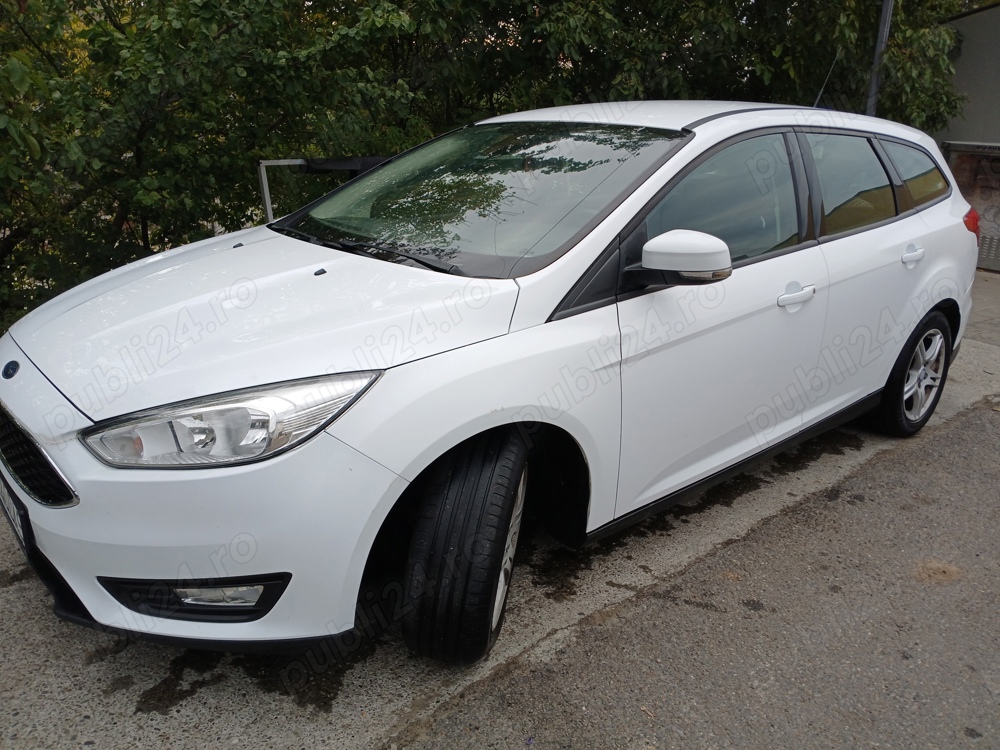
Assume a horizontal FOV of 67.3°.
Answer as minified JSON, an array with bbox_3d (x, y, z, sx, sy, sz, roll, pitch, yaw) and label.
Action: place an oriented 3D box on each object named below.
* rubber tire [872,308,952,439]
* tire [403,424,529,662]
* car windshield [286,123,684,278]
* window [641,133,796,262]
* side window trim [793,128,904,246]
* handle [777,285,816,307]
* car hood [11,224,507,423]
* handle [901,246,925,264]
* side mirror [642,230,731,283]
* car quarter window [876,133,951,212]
[{"bbox_3d":[1.931,-0.018,3.610,0.632,0.632,0.210,-13,22,-39],"label":"rubber tire"},{"bbox_3d":[-0.074,0.427,1.986,0.210,0.632,0.632,10,18,7],"label":"tire"},{"bbox_3d":[-0.148,-0.681,2.600,1.080,0.120,1.440,-38,36,-27],"label":"car windshield"},{"bbox_3d":[0.733,-0.562,2.389,0.918,0.464,0.050,-13,-6,-38],"label":"window"},{"bbox_3d":[1.399,-0.756,2.956,0.904,0.446,0.070,-13,-6,-40],"label":"side window trim"},{"bbox_3d":[0.994,-0.267,2.522,0.218,0.043,0.046,-14,23,-38],"label":"handle"},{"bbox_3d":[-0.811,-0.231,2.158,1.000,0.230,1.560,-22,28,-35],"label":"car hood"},{"bbox_3d":[1.697,-0.487,3.087,0.218,0.043,0.046,-15,24,-40],"label":"handle"},{"bbox_3d":[0.510,-0.323,2.052,0.155,0.145,0.215,-13,22,-39],"label":"side mirror"},{"bbox_3d":[1.887,-0.912,3.397,0.780,0.349,0.060,-16,-1,-42],"label":"car quarter window"}]

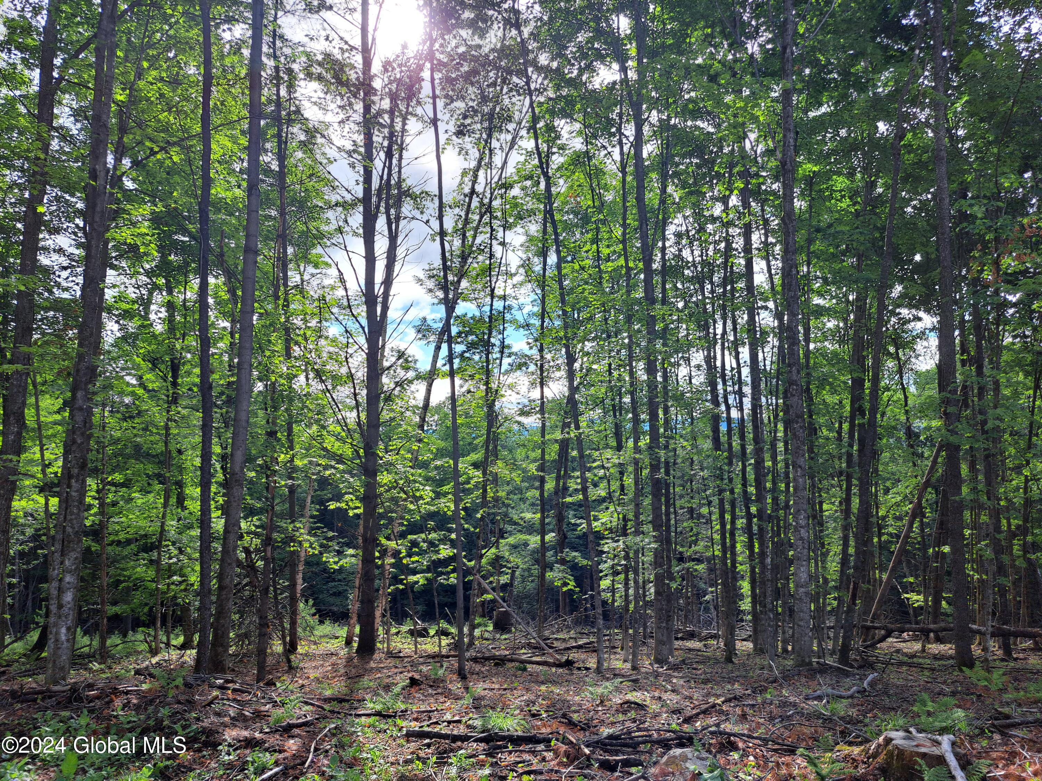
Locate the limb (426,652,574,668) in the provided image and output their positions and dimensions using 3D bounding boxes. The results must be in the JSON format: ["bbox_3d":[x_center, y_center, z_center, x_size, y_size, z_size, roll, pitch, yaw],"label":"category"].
[{"bbox_3d":[-0.270,3.173,8.666,1.812,0.150,0.160,-1,-6,14],"label":"limb"}]

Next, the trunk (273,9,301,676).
[{"bbox_3d":[-3.091,-0.874,9.446,0.140,8.414,0.130,-3,-5,0],"label":"trunk"}]

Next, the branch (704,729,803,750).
[{"bbox_3d":[1.775,2.626,5.488,0.684,0.070,0.070,-3,-6,30],"label":"branch"}]

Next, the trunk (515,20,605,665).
[{"bbox_3d":[0.436,-0.758,8.449,0.220,7.889,0.160,-7,-5,-1],"label":"trunk"}]

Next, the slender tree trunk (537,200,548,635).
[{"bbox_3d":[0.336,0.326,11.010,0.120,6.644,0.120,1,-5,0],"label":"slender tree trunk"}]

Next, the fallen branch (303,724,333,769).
[{"bbox_3d":[-1.472,2.578,5.316,0.130,0.070,0.895,1,-6,-6],"label":"fallen branch"}]

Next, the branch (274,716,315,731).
[{"bbox_3d":[-1.818,2.680,5.841,0.332,0.060,0.070,5,-7,-40],"label":"branch"}]

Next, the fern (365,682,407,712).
[{"bbox_3d":[-1.216,2.742,6.534,0.360,0.200,0.320,0,-5,0],"label":"fern"}]

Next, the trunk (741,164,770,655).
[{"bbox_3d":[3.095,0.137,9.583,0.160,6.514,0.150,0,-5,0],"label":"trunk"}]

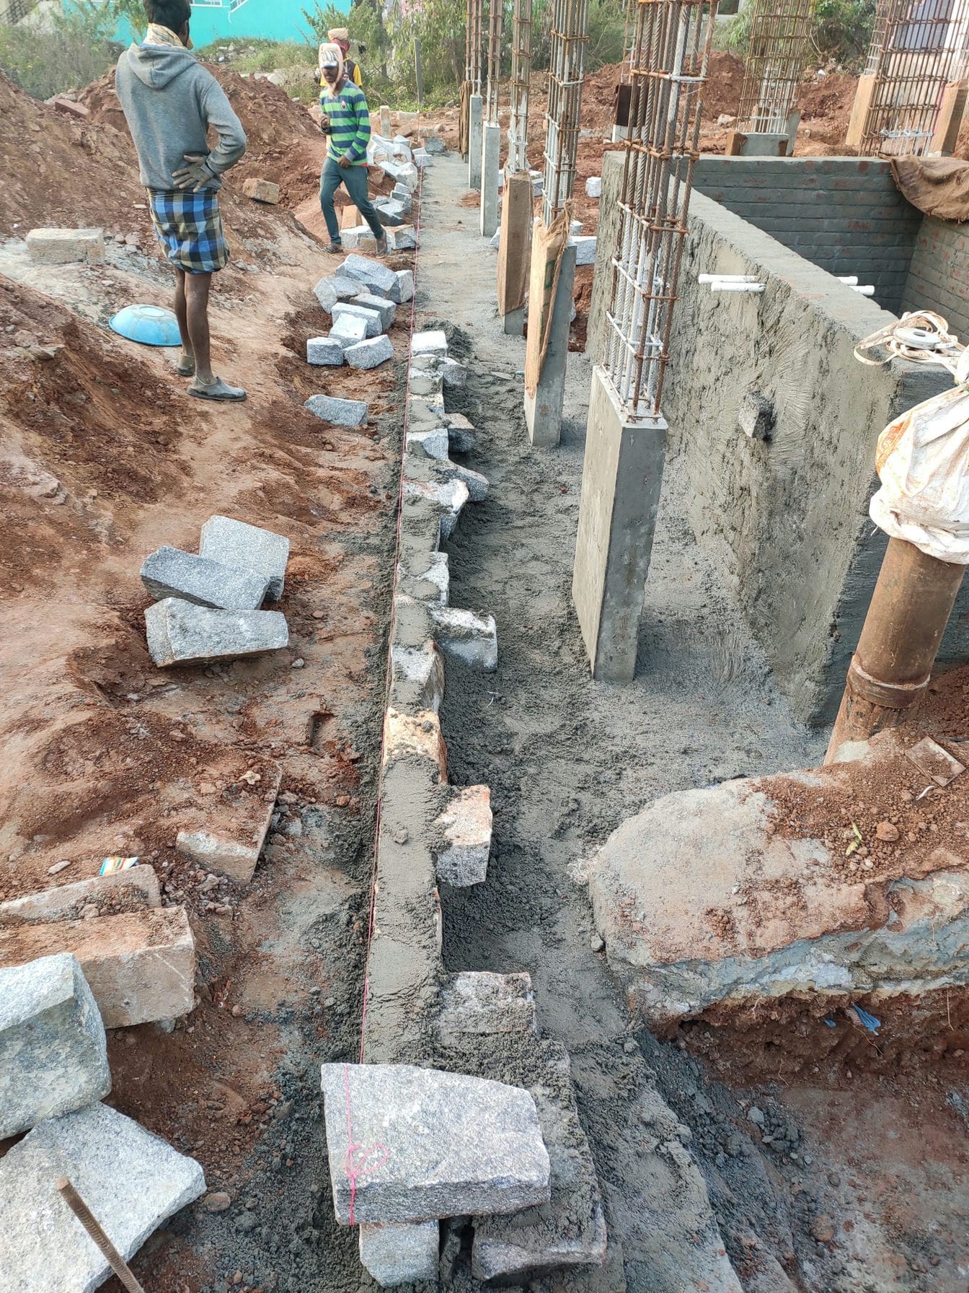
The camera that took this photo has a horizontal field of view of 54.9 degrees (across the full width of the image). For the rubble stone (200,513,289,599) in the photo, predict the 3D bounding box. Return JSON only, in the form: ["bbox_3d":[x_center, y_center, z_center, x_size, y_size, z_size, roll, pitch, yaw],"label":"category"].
[{"bbox_3d":[-0.893,-0.326,3.463,0.308,0.110,0.277,11,35,-17],"label":"rubble stone"}]

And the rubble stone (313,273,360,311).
[{"bbox_3d":[-1.041,-2.530,6.675,0.330,0.220,0.220,6,34,7],"label":"rubble stone"}]

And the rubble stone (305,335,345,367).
[{"bbox_3d":[-1.055,-1.981,6.255,0.232,0.132,0.172,2,34,-1],"label":"rubble stone"}]

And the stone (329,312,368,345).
[{"bbox_3d":[-0.871,-2.026,6.021,0.215,0.170,0.260,1,33,0],"label":"stone"}]

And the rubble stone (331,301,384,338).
[{"bbox_3d":[-0.906,-2.293,6.559,0.360,0.145,0.140,15,36,20],"label":"rubble stone"}]

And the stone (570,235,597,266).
[{"bbox_3d":[0.760,-3.064,7.237,0.210,0.175,0.200,-6,35,-9],"label":"stone"}]

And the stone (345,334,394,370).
[{"bbox_3d":[-0.737,-1.893,5.957,0.290,0.140,0.140,-27,43,-35],"label":"stone"}]

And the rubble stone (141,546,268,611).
[{"bbox_3d":[-0.923,-0.188,3.136,0.400,0.130,0.145,18,55,9],"label":"rubble stone"}]

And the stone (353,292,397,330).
[{"bbox_3d":[-0.827,-2.507,7.017,0.307,0.160,0.160,23,41,24],"label":"stone"}]

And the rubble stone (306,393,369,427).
[{"bbox_3d":[-0.809,-1.288,5.105,0.305,0.130,0.150,9,35,12],"label":"rubble stone"}]

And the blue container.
[{"bbox_3d":[-1.865,-1.828,5.225,0.435,0.115,0.435,14,37,-12],"label":"blue container"}]

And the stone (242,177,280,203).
[{"bbox_3d":[-1.738,-3.563,7.277,0.220,0.150,0.220,-8,32,-40],"label":"stone"}]

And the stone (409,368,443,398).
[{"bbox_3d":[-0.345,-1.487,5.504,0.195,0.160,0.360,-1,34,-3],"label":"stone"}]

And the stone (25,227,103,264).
[{"bbox_3d":[-2.700,-2.585,6.021,0.400,0.165,0.200,8,34,9],"label":"stone"}]

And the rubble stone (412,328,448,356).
[{"bbox_3d":[-0.353,-1.911,6.053,0.215,0.160,0.370,-2,34,-5],"label":"rubble stone"}]

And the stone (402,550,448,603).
[{"bbox_3d":[-0.235,-0.225,3.620,0.190,0.160,0.320,-1,34,-3],"label":"stone"}]

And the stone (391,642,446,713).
[{"bbox_3d":[-0.210,0.154,2.956,0.165,0.170,0.340,0,34,-3],"label":"stone"}]

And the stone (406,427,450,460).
[{"bbox_3d":[-0.286,-1.026,4.816,0.210,0.160,0.250,-1,34,-3],"label":"stone"}]

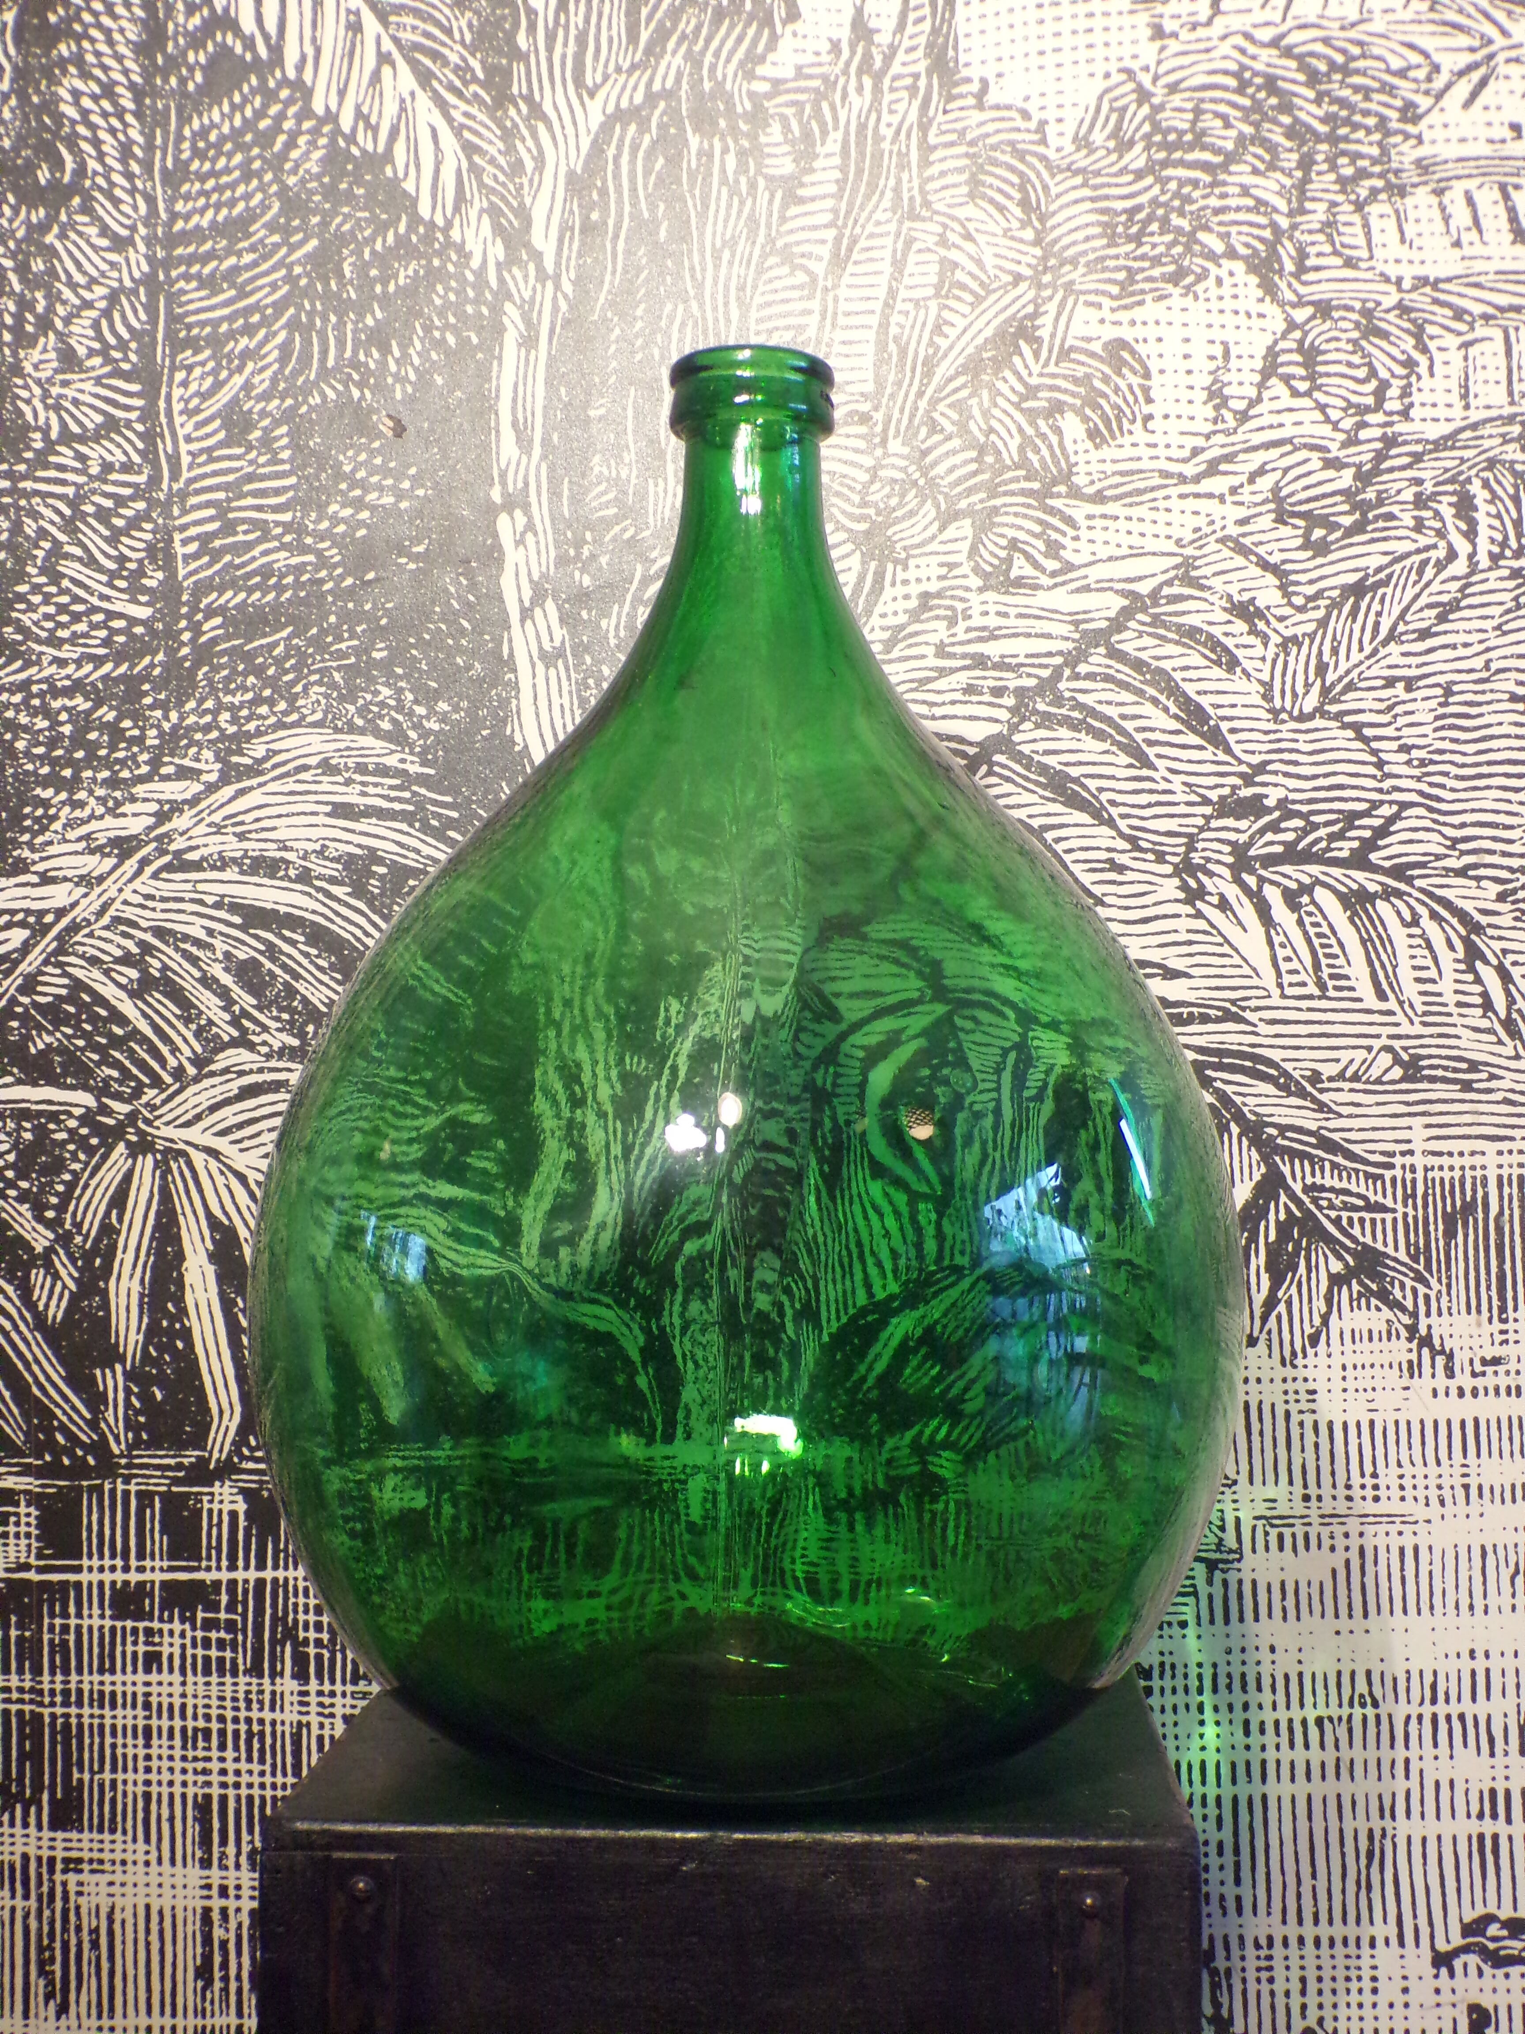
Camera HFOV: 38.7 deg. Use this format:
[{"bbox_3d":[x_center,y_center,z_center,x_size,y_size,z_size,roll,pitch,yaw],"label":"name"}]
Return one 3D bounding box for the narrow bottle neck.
[{"bbox_3d":[-0.004,-0.215,0.929,0.072,0.063,0.072,0,-1,0],"label":"narrow bottle neck"}]

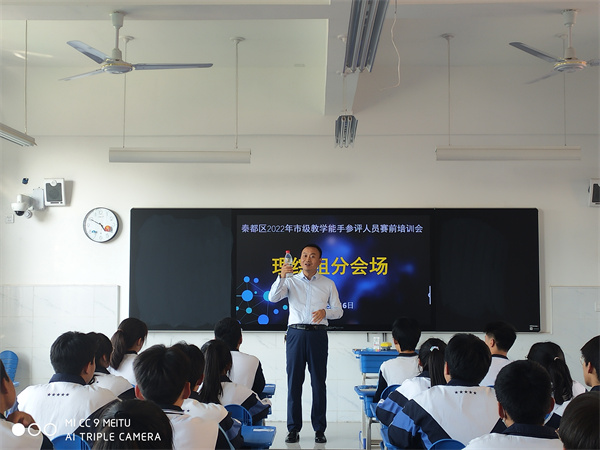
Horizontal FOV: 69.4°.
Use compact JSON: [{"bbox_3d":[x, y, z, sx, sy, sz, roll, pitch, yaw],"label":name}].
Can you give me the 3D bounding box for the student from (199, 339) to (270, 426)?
[{"bbox_3d":[-0.391,1.249,2.468,0.500,1.210,0.680,0,-3,12],"label":"student"}]

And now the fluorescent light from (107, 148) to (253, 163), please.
[{"bbox_3d":[-1.028,-0.594,3.720,1.220,0.120,0.150,0,-3,1],"label":"fluorescent light"}]

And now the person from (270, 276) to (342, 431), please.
[{"bbox_3d":[0.054,1.046,3.888,0.660,1.740,0.420,0,-3,3],"label":"person"}]

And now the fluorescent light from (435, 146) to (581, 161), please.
[{"bbox_3d":[1.763,-0.602,3.660,1.220,0.120,0.150,0,-3,1],"label":"fluorescent light"}]

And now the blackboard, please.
[{"bbox_3d":[0.341,0.444,4.249,3.990,1.210,0.100,0,-3,1],"label":"blackboard"}]

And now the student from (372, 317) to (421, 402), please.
[{"bbox_3d":[0.679,1.241,2.869,0.480,1.270,0.680,0,-3,-5],"label":"student"}]

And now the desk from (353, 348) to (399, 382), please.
[{"bbox_3d":[0.814,1.530,3.857,0.630,0.770,0.430,0,-3,1],"label":"desk"}]

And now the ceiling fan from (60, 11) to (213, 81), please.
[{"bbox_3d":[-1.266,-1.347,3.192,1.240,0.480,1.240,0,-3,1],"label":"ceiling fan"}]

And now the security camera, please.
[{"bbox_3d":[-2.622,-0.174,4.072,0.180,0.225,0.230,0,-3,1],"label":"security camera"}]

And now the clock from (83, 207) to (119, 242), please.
[{"bbox_3d":[-1.986,-0.003,4.328,0.352,0.352,0.050,0,-3,1],"label":"clock"}]

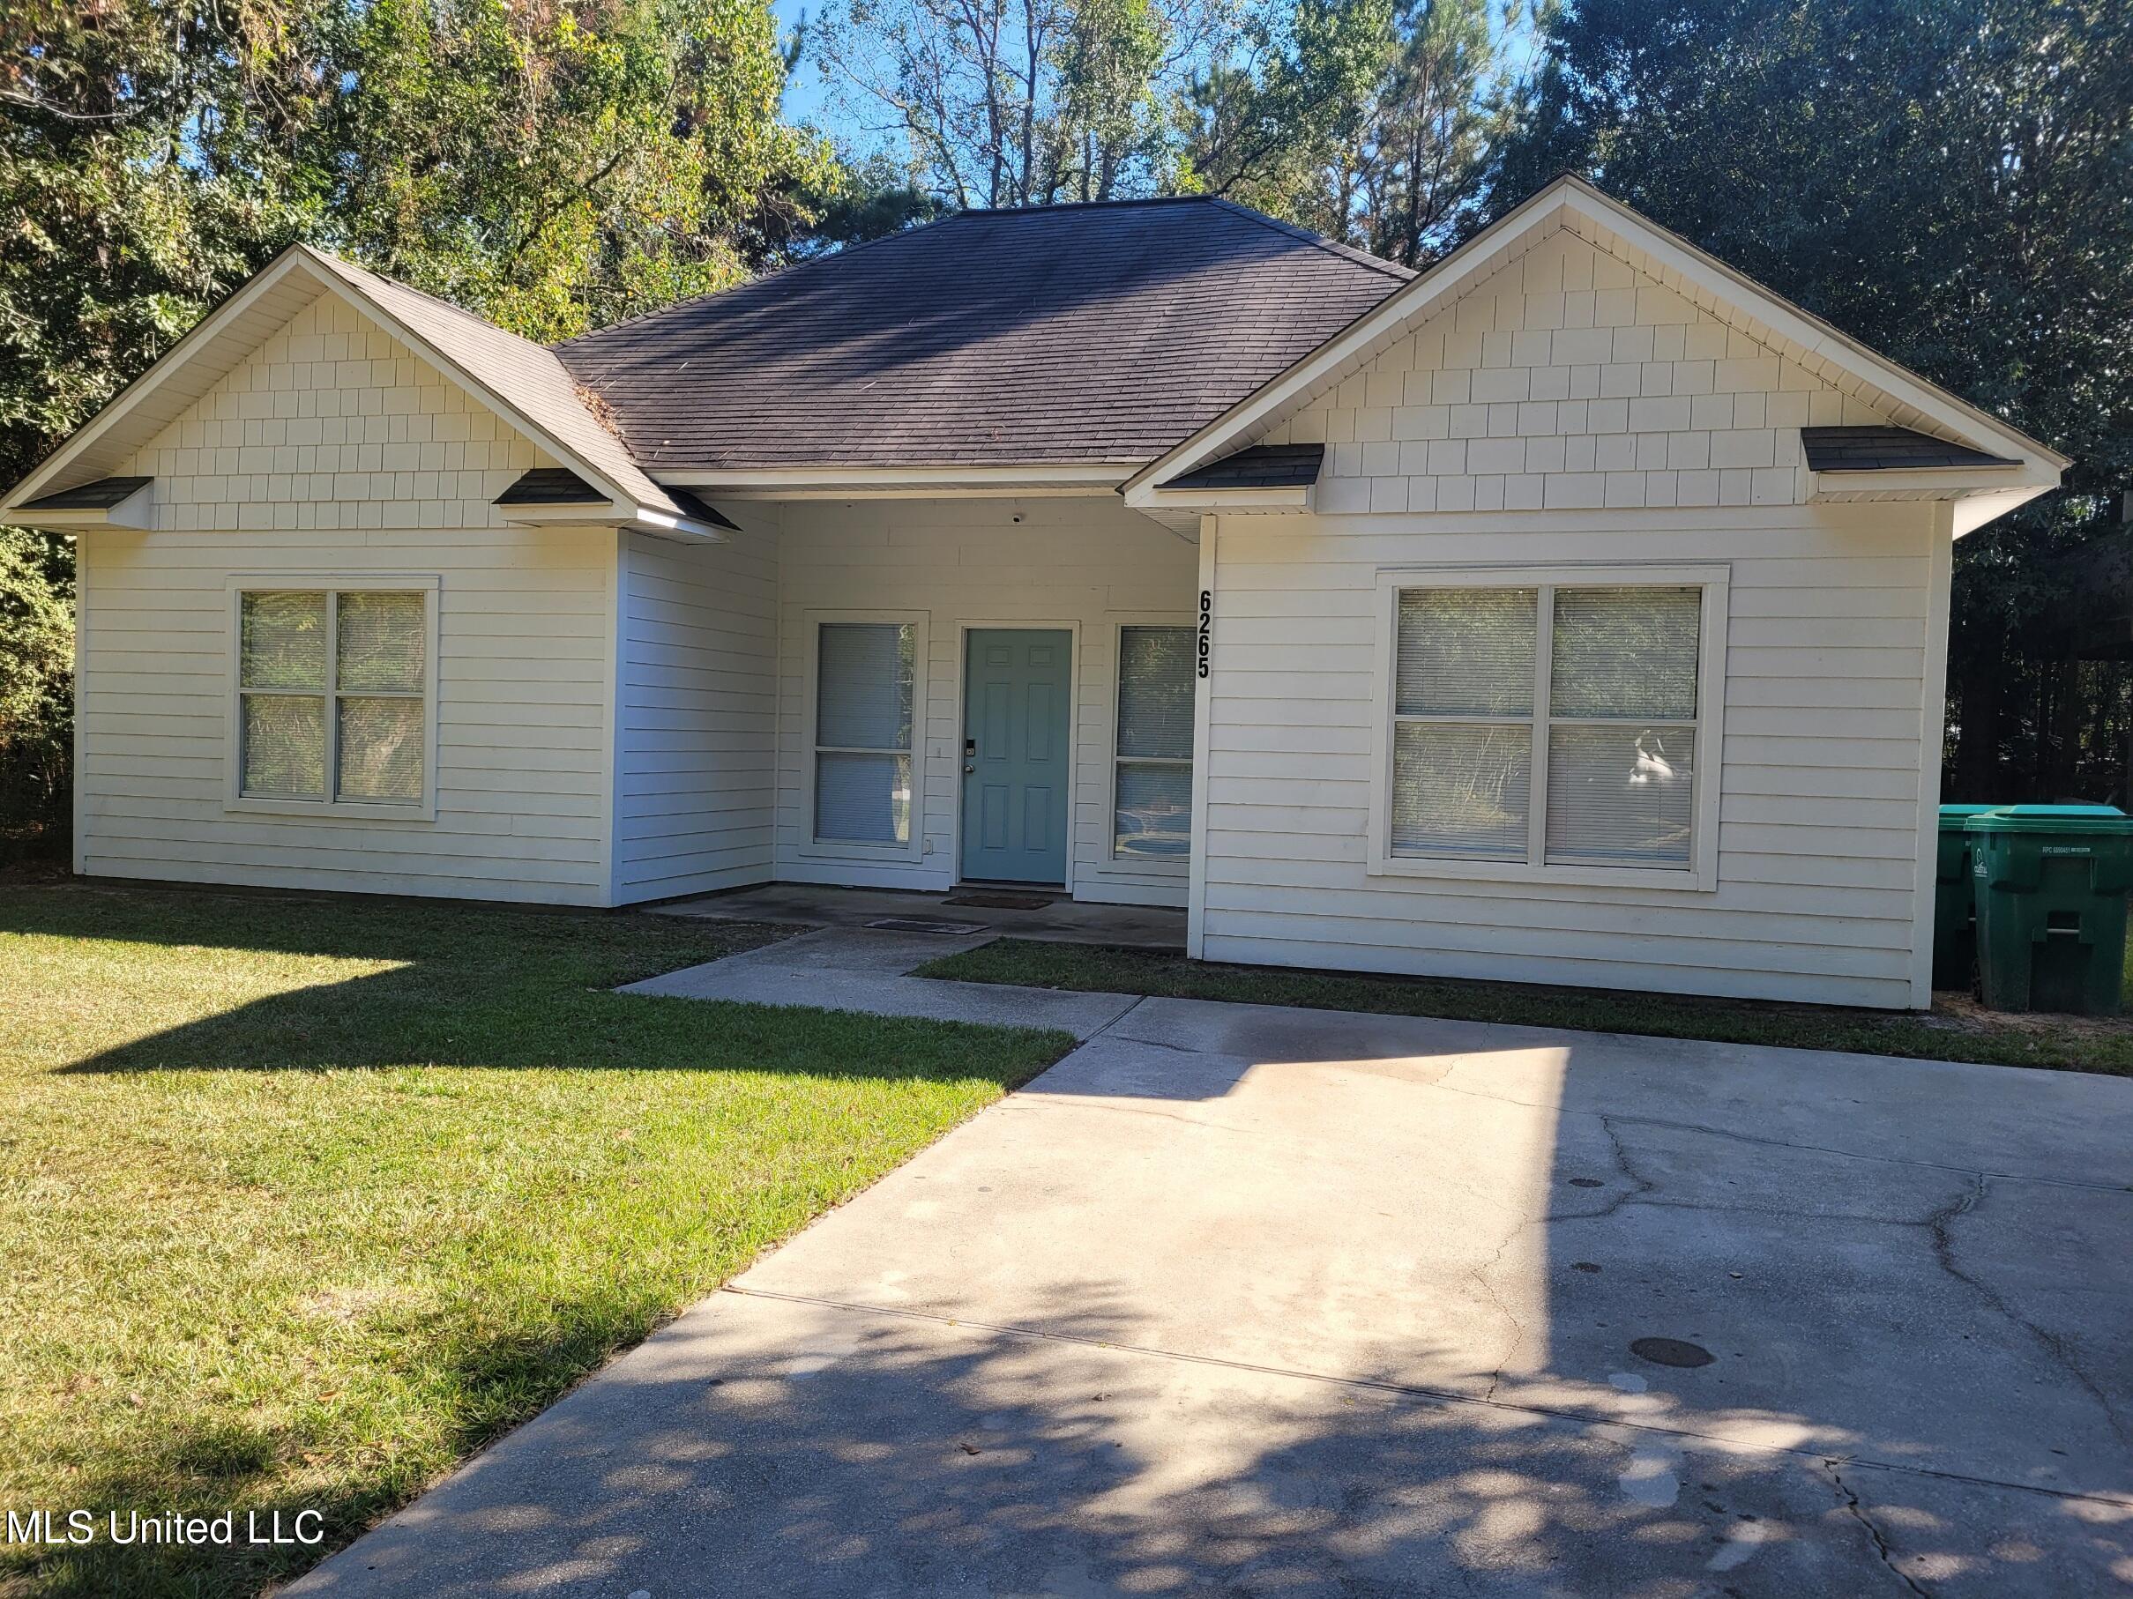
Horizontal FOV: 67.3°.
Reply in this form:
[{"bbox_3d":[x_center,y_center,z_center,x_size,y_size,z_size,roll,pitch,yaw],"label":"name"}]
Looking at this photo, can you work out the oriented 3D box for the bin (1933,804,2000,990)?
[{"bbox_3d":[5.481,0.573,9.839,0.740,1.110,0.870,2,2,12],"label":"bin"}]

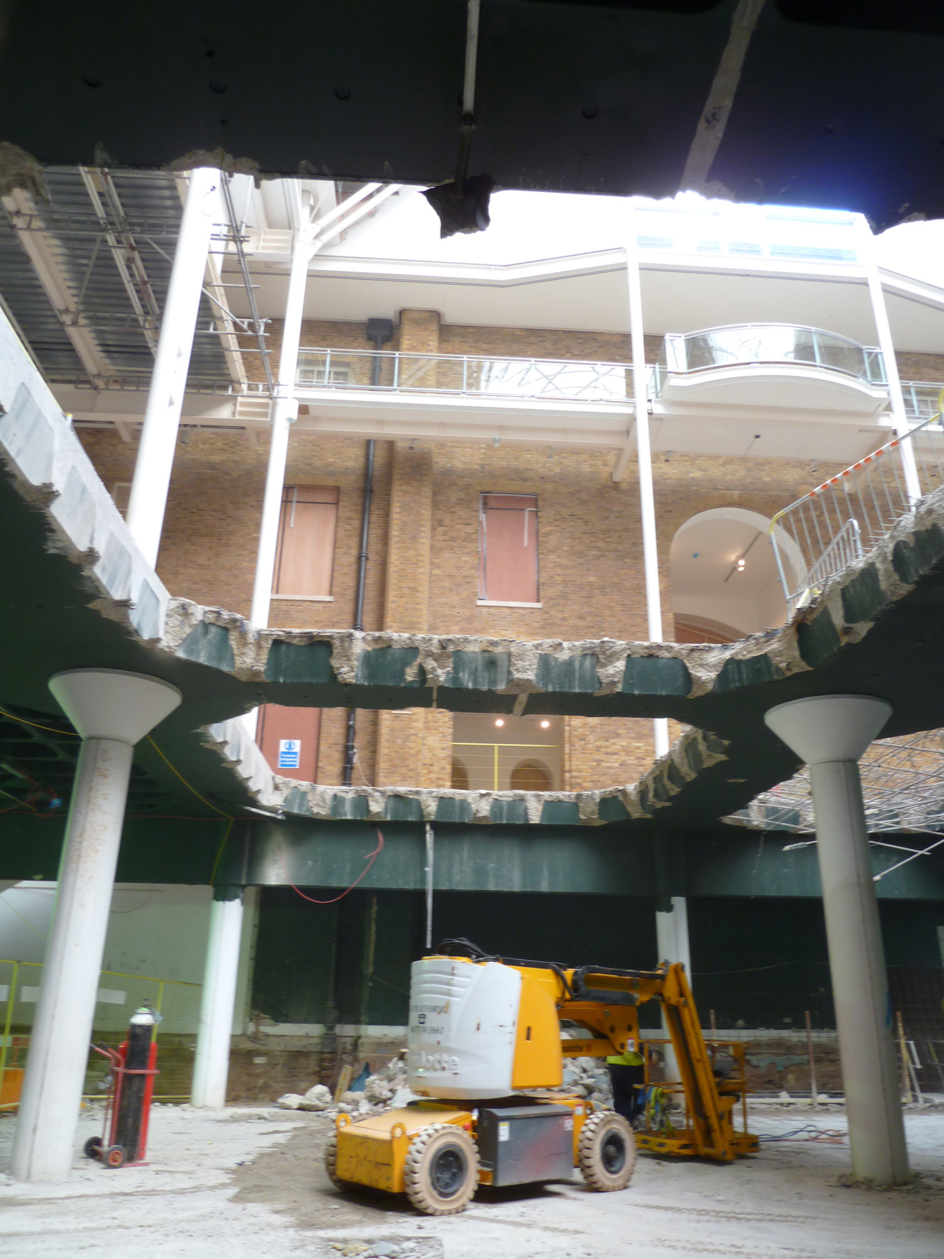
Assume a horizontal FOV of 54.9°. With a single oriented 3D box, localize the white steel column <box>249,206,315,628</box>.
[{"bbox_3d":[-3.946,-4.518,19.017,0.340,11.466,0.340,2,-22,-2],"label":"white steel column"}]

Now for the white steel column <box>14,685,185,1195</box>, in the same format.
[{"bbox_3d":[-4.072,2.941,9.516,1.400,4.815,1.400,2,-22,-2],"label":"white steel column"}]

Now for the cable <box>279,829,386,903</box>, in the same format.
[{"bbox_3d":[-2.375,3.952,15.198,1.804,1.233,0.200,2,-22,-2],"label":"cable"}]

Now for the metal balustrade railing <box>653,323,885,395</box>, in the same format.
[{"bbox_3d":[6.499,-5.705,19.467,4.850,1.100,1.200,2,-22,-2],"label":"metal balustrade railing"}]

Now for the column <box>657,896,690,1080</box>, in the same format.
[{"bbox_3d":[3.431,6.134,15.081,0.500,3.285,0.500,2,-22,-2],"label":"column"}]

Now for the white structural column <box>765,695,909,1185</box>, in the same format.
[{"bbox_3d":[4.272,3.317,10.188,1.400,4.933,1.400,2,-22,-2],"label":"white structural column"}]

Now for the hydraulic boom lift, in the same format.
[{"bbox_3d":[0.996,4.478,9.443,5.000,2.100,1.580,17,-26,-34],"label":"hydraulic boom lift"}]

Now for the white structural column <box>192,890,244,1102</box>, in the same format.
[{"bbox_3d":[-4.104,5.884,14.747,0.500,3.215,0.500,2,-22,-2],"label":"white structural column"}]

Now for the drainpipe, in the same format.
[{"bbox_3d":[-2.492,-2.401,21.172,0.600,12.151,0.450,2,-22,-2],"label":"drainpipe"}]

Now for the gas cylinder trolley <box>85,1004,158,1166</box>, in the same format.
[{"bbox_3d":[-3.762,4.787,9.622,0.600,1.480,0.640,18,-27,-36],"label":"gas cylinder trolley"}]

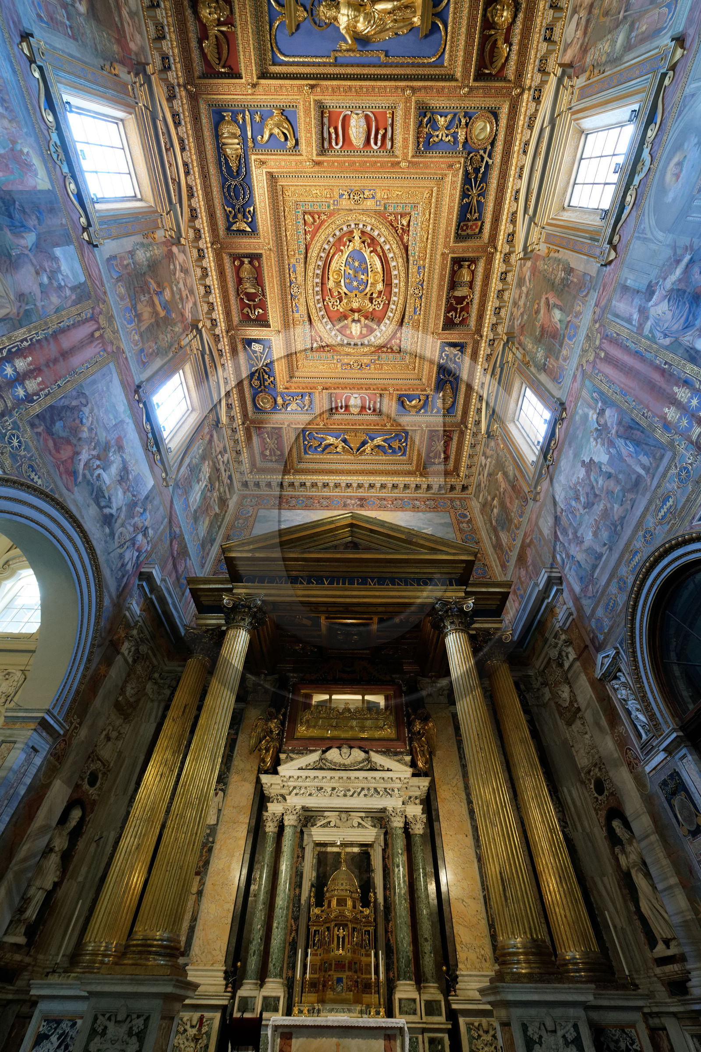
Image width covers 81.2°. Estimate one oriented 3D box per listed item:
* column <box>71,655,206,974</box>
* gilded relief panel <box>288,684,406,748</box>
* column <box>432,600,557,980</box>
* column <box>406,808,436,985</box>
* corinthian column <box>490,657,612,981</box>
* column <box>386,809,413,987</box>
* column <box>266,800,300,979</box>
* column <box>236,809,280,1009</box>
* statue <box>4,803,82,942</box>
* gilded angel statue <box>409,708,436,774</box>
[{"bbox_3d":[-5.223,6.826,11.231,1.110,7.431,1.110,1,-50,0],"label":"column"},{"bbox_3d":[-0.127,7.436,15.943,4.468,2.491,0.400,1,-50,0],"label":"gilded relief panel"},{"bbox_3d":[3.310,5.455,10.422,1.160,8.237,1.160,1,-50,0],"label":"column"},{"bbox_3d":[1.780,9.219,10.286,0.480,3.170,0.480,1,-50,0],"label":"column"},{"bbox_3d":[4.962,6.960,11.164,1.110,7.407,1.110,1,-50,0],"label":"corinthian column"},{"bbox_3d":[1.203,8.710,9.875,0.480,3.170,0.480,1,-50,0],"label":"column"},{"bbox_3d":[-1.565,8.671,9.896,0.480,3.170,0.480,1,-50,0],"label":"column"},{"bbox_3d":[-2.174,9.309,10.138,0.500,3.630,0.500,1,-50,0],"label":"column"},{"bbox_3d":[-7.245,8.153,9.759,0.580,2.450,0.700,-6,-51,6],"label":"statue"},{"bbox_3d":[2.281,6.731,12.980,0.660,1.810,0.600,-23,-55,19],"label":"gilded angel statue"}]

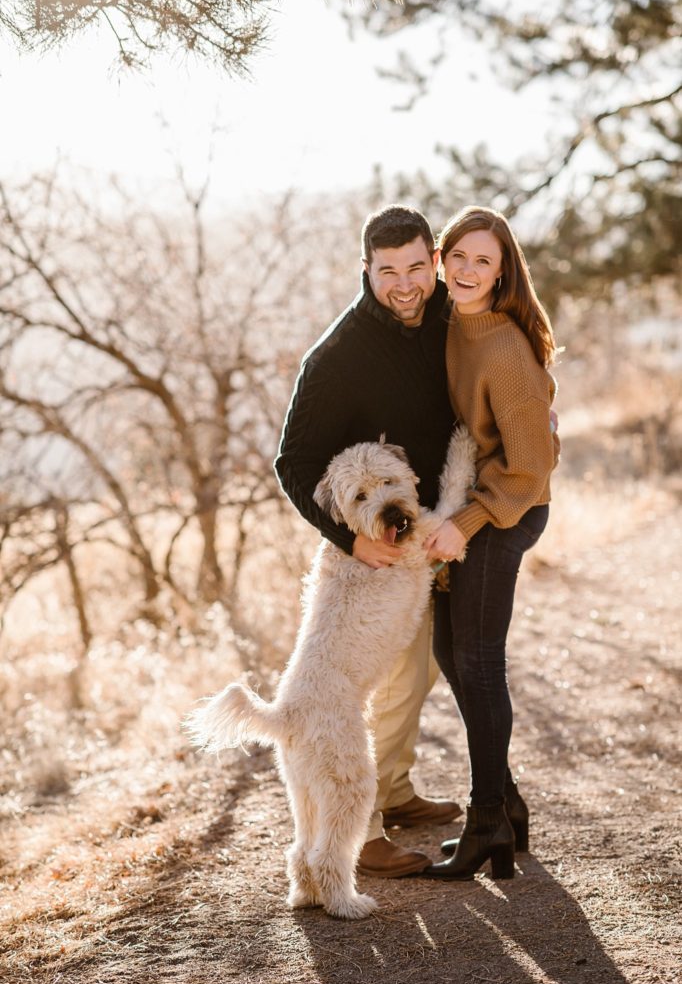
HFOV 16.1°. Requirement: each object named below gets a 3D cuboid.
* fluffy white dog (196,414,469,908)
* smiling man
[{"bbox_3d":[-0.030,0.430,5.800,0.680,1.150,0.420,-4,6,-40],"label":"fluffy white dog"},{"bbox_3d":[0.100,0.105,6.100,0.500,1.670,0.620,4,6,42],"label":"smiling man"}]

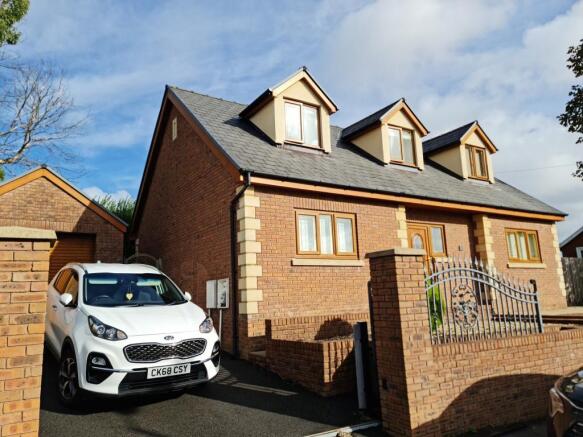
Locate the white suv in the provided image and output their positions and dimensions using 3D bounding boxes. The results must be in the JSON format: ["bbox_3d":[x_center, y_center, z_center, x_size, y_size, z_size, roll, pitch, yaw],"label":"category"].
[{"bbox_3d":[-2.784,1.619,6.843,1.930,1.650,4.480,7,-8,-36],"label":"white suv"}]

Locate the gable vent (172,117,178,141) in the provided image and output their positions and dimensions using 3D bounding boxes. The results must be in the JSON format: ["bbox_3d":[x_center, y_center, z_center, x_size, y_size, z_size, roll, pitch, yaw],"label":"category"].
[{"bbox_3d":[-3.329,-2.558,12.073,0.060,0.580,0.430,4,-12,-34],"label":"gable vent"}]

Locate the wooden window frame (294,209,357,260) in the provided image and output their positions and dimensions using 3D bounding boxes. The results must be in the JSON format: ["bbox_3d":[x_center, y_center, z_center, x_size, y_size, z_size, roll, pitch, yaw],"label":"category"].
[{"bbox_3d":[0.808,0.382,9.214,1.680,1.040,0.100,4,-13,-33],"label":"wooden window frame"}]

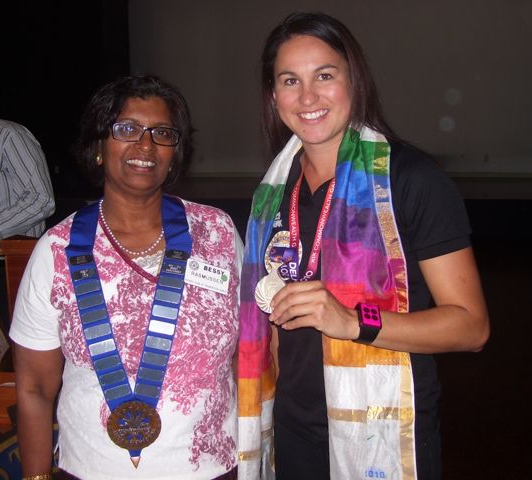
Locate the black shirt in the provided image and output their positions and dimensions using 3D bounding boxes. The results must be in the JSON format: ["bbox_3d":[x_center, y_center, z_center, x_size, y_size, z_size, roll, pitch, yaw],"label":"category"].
[{"bbox_3d":[0.158,0.080,1.275,0.460,0.570,0.270,0,6,25],"label":"black shirt"}]

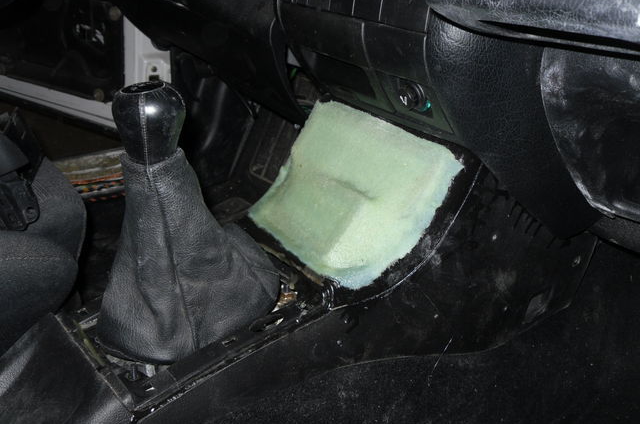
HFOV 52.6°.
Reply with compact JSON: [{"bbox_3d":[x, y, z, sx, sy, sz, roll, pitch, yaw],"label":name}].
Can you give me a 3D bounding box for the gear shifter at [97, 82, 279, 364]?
[{"bbox_3d":[-0.112,-0.006,0.507,0.157,0.197,0.120,-22,34,-34],"label":"gear shifter"}]

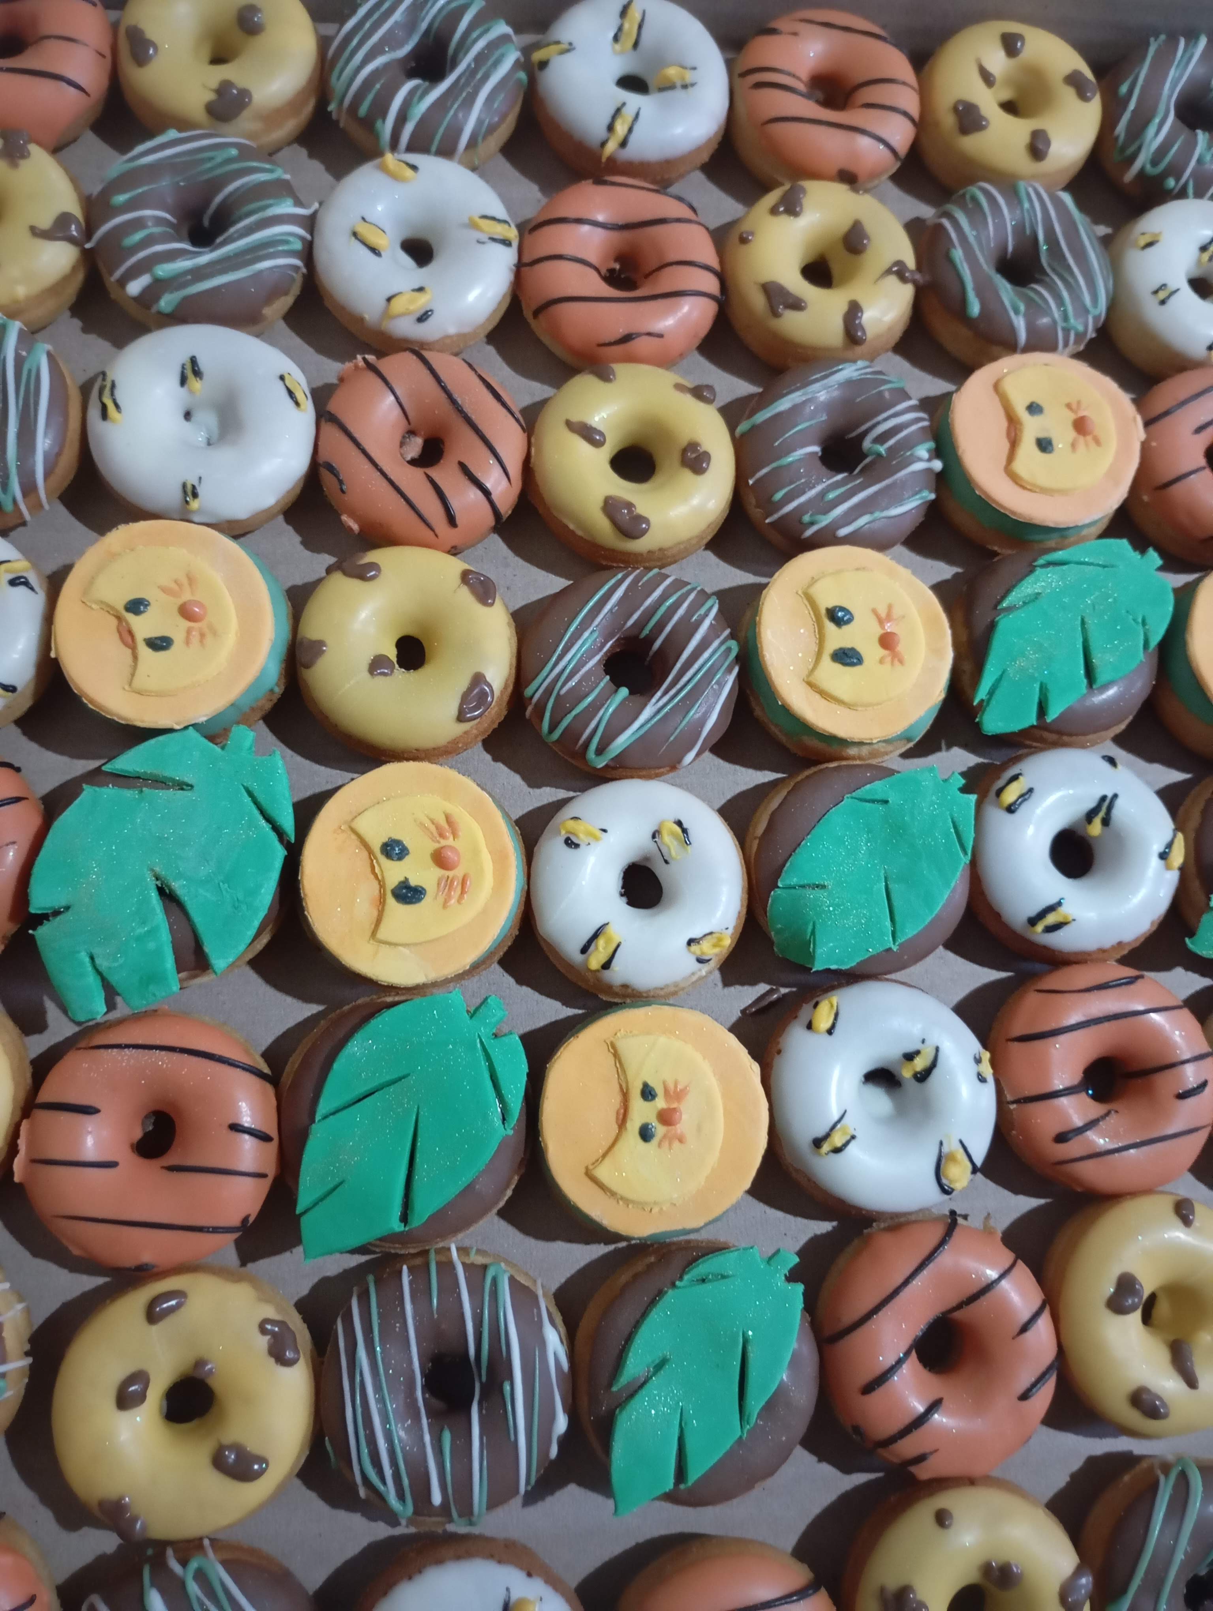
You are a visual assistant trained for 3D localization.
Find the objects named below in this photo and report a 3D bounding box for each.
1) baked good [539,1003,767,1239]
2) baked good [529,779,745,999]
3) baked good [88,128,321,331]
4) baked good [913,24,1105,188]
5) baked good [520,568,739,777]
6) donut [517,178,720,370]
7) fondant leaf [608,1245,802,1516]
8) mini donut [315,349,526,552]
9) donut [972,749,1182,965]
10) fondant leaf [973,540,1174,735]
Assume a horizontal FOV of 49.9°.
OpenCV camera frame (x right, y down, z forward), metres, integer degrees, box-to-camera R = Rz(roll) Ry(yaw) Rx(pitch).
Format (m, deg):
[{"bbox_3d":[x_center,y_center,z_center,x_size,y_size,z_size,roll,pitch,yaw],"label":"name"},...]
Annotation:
[{"bbox_3d":[0.012,0.076,0.319,0.056,0.022,0.056,2,76,-6],"label":"baked good"},{"bbox_3d":[0.008,0.021,0.325,0.055,0.023,0.055,0,75,-8],"label":"baked good"},{"bbox_3d":[-0.116,-0.165,0.376,0.061,0.025,0.061,2,76,-7],"label":"baked good"},{"bbox_3d":[0.125,-0.216,0.405,0.056,0.023,0.056,0,75,-8],"label":"baked good"},{"bbox_3d":[0.007,-0.037,0.359,0.060,0.025,0.060,2,76,-7],"label":"baked good"},{"bbox_3d":[0.004,-0.158,0.389,0.060,0.025,0.060,2,76,-7],"label":"donut"},{"bbox_3d":[0.021,0.129,0.297,0.032,0.006,0.069,30,75,1],"label":"fondant leaf"},{"bbox_3d":[-0.049,-0.095,0.347,0.055,0.023,0.055,0,75,-8],"label":"mini donut"},{"bbox_3d":[0.126,0.013,0.349,0.057,0.021,0.057,2,76,-6],"label":"donut"},{"bbox_3d":[0.121,-0.045,0.347,0.076,0.007,0.038,-40,84,-16],"label":"fondant leaf"}]

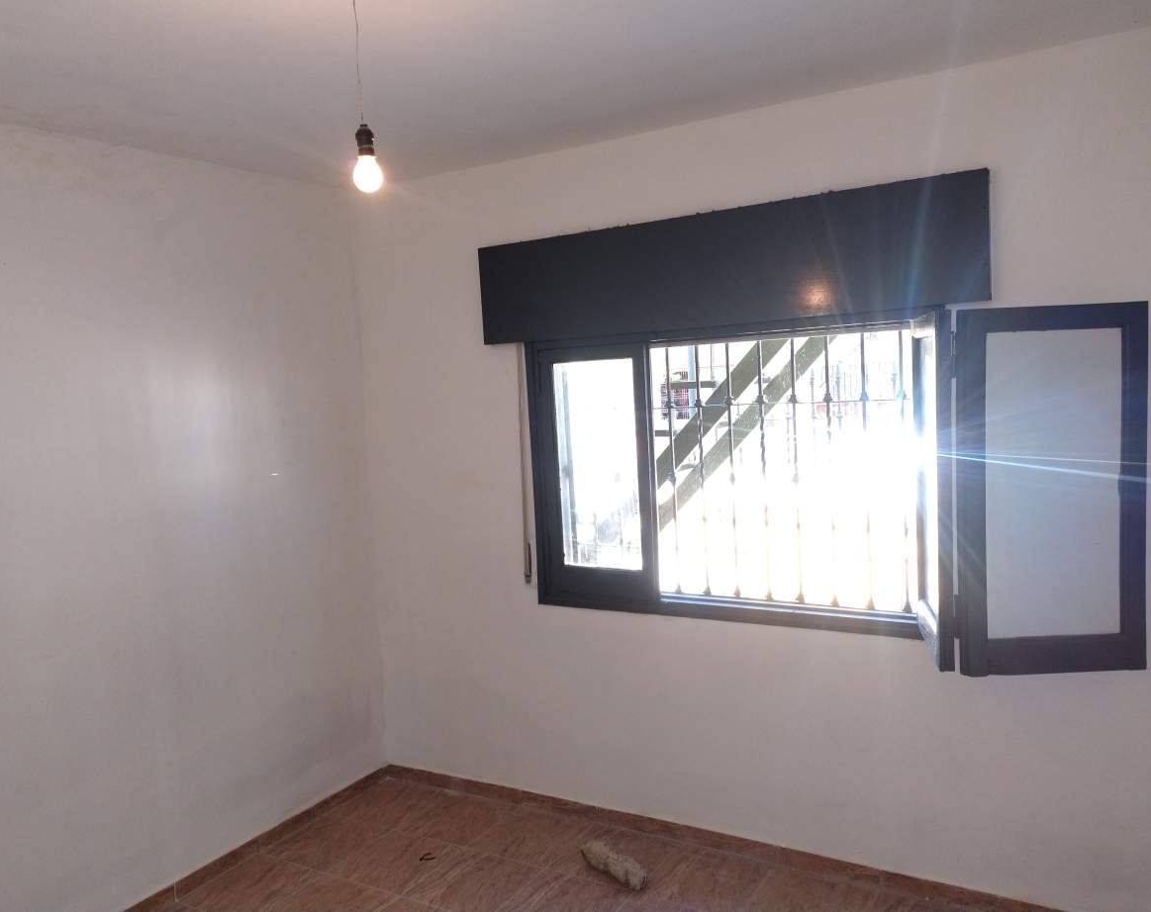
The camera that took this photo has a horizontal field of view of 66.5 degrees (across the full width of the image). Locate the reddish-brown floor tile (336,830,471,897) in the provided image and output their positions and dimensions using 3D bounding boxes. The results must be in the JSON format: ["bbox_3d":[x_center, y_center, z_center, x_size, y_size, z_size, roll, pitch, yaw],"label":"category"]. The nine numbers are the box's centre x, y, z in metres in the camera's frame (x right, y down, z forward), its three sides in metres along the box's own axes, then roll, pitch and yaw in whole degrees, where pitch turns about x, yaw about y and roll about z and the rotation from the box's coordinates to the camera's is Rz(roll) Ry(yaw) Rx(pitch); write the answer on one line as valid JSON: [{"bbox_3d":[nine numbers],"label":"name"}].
[{"bbox_3d":[-0.634,1.452,3.142,0.342,0.010,0.342,0,4,29],"label":"reddish-brown floor tile"}]

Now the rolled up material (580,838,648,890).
[{"bbox_3d":[0.131,1.384,2.984,0.085,0.082,0.270,-5,5,-39],"label":"rolled up material"}]

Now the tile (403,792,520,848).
[{"bbox_3d":[-0.464,1.425,3.444,0.342,0.010,0.342,0,4,29],"label":"tile"}]

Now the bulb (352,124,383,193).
[{"bbox_3d":[-0.412,-0.591,1.740,0.060,0.138,0.060,-2,4,0],"label":"bulb"}]

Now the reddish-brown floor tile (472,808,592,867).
[{"bbox_3d":[-0.169,1.423,3.278,0.342,0.010,0.342,0,4,29],"label":"reddish-brown floor tile"}]

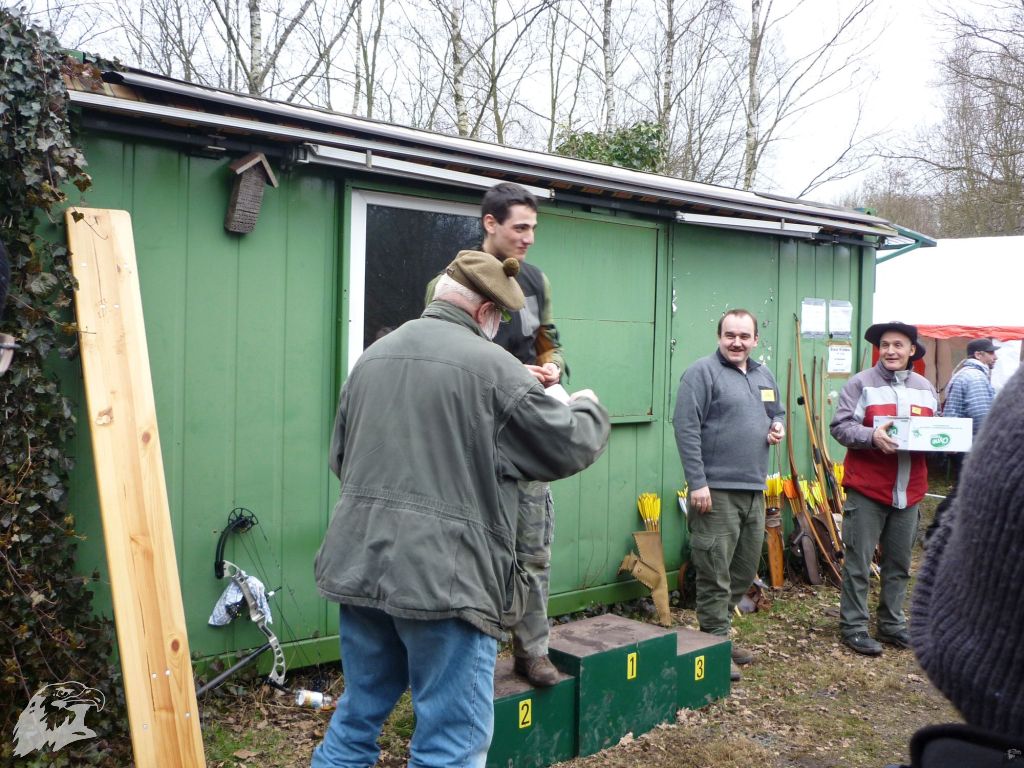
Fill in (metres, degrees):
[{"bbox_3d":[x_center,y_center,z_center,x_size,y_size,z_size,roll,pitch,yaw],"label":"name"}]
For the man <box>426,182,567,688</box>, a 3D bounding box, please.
[{"bbox_3d":[-0.035,0.172,3.662,0.520,1.853,0.400,1,1,-37],"label":"man"}]

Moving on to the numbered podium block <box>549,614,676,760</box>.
[{"bbox_3d":[0.348,1.230,4.067,0.594,0.374,0.388,0,1,-43],"label":"numbered podium block"}]

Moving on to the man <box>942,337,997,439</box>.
[{"bbox_3d":[3.670,0.535,7.855,0.420,1.803,0.520,1,1,22],"label":"man"}]

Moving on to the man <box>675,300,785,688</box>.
[{"bbox_3d":[1.044,0.530,4.755,0.540,1.784,0.370,1,1,-20],"label":"man"}]

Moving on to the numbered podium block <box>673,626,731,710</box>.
[{"bbox_3d":[0.733,1.285,4.377,0.393,0.272,0.323,0,1,-43],"label":"numbered podium block"}]

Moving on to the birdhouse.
[{"bbox_3d":[-1.124,-0.818,4.189,0.180,0.330,0.110,17,-11,-41],"label":"birdhouse"}]

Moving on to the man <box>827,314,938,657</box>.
[{"bbox_3d":[1.975,0.550,5.205,0.570,1.766,0.400,1,1,-7],"label":"man"}]

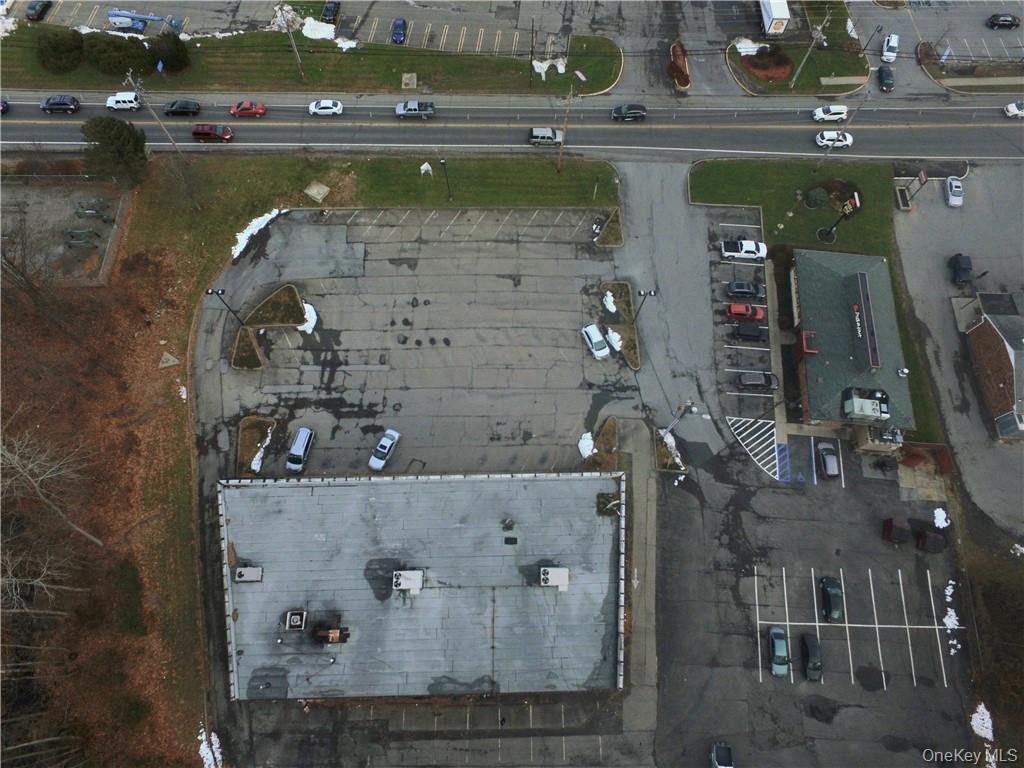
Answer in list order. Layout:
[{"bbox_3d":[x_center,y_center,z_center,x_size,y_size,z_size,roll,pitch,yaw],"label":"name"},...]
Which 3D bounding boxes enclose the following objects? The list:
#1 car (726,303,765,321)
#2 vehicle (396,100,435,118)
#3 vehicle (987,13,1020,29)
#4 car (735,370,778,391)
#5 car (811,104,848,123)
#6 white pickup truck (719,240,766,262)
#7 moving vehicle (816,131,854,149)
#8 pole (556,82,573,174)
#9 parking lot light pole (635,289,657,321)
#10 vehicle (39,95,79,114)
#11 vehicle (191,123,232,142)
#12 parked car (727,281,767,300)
[{"bbox_3d":[29.608,-9.189,74.629,4.480,1.640,1.780,4,69,0],"label":"car"},{"bbox_3d":[-14.111,-39.716,85.572,5.384,1.779,1.895,0,69,-1],"label":"vehicle"},{"bbox_3d":[78.849,-58.137,94.729,4.788,1.429,1.816,-3,69,-2],"label":"vehicle"},{"bbox_3d":[29.618,-0.318,71.150,4.818,1.696,1.839,3,69,0],"label":"car"},{"bbox_3d":[46.791,-39.757,86.845,4.595,1.644,1.843,-1,69,-2],"label":"car"},{"bbox_3d":[30.596,-17.693,77.835,5.759,1.862,2.013,3,69,0],"label":"white pickup truck"},{"bbox_3d":[46.467,-35.213,85.061,4.893,1.665,1.859,-1,69,-1],"label":"moving vehicle"},{"bbox_3d":[6.782,-32.264,76.631,0.700,13.800,2.200,0,69,-1],"label":"pole"},{"bbox_3d":[15.240,-8.979,70.962,2.050,7.800,0.650,0,69,-1],"label":"parking lot light pole"},{"bbox_3d":[-65.010,-40.183,84.792,4.927,1.728,1.913,0,69,-1],"label":"vehicle"},{"bbox_3d":[-42.254,-35.366,83.355,5.161,1.740,1.942,1,69,-1],"label":"vehicle"},{"bbox_3d":[30.115,-12.077,75.760,4.547,1.643,1.787,3,69,0],"label":"parked car"}]

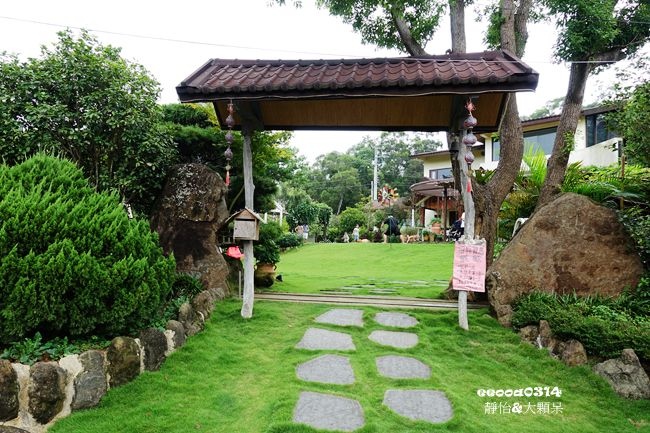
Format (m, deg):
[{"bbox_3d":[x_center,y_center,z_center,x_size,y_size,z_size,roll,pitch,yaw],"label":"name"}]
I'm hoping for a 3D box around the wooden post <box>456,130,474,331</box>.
[{"bbox_3d":[1.842,0.184,5.700,0.220,2.650,0.190,0,0,0],"label":"wooden post"}]

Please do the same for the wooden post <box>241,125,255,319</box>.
[{"bbox_3d":[-0.859,0.044,4.800,0.140,2.200,0.140,0,-1,0],"label":"wooden post"}]

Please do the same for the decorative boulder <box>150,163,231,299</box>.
[{"bbox_3d":[-1.832,0.191,5.900,1.080,1.840,0.900,0,-1,0],"label":"decorative boulder"}]

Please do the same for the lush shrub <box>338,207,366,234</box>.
[{"bbox_3d":[1.587,0.317,25.000,1.650,1.800,1.600,0,0,0],"label":"lush shrub"}]

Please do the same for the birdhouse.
[{"bbox_3d":[-0.853,0.086,4.650,0.380,0.350,0.290,0,-1,8],"label":"birdhouse"}]

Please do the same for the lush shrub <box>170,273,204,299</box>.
[{"bbox_3d":[-1.603,0.804,5.050,0.400,0.310,0.360,0,-1,0],"label":"lush shrub"}]

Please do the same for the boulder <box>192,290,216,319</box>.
[{"bbox_3d":[-1.766,1.290,6.350,0.340,0.410,0.400,0,0,14],"label":"boulder"}]

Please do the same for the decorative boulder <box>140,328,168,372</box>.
[{"bbox_3d":[-1.409,1.093,3.560,0.220,0.340,0.260,0,-1,0],"label":"decorative boulder"}]

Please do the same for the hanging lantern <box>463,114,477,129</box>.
[{"bbox_3d":[1.394,-0.907,4.150,0.130,0.130,0.130,0,-1,0],"label":"hanging lantern"}]

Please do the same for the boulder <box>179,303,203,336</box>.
[{"bbox_3d":[-1.351,1.034,4.350,0.220,0.330,0.260,0,-1,0],"label":"boulder"}]

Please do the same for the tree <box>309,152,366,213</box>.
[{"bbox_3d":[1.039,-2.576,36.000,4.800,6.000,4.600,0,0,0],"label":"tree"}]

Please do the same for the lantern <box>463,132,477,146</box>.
[{"bbox_3d":[1.389,-0.735,4.150,0.130,0.130,0.130,0,-1,0],"label":"lantern"}]

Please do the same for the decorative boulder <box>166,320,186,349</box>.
[{"bbox_3d":[-1.388,1.103,4.050,0.180,0.260,0.210,0,-1,0],"label":"decorative boulder"}]

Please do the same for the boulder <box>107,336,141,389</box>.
[{"bbox_3d":[-1.828,1.325,3.930,0.320,0.470,0.380,0,0,14],"label":"boulder"}]

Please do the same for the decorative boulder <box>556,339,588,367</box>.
[{"bbox_3d":[2.085,1.146,3.650,0.270,0.240,0.230,0,-1,0],"label":"decorative boulder"}]

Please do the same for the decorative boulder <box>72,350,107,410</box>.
[{"bbox_3d":[-1.840,1.287,3.400,0.320,0.470,0.360,0,0,14],"label":"decorative boulder"}]

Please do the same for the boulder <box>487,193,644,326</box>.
[{"bbox_3d":[3.414,0.610,6.150,2.200,1.900,1.300,0,0,18],"label":"boulder"}]

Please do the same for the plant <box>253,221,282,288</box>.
[{"bbox_3d":[-1.130,0.728,8.300,0.680,1.300,0.680,0,0,0],"label":"plant"}]

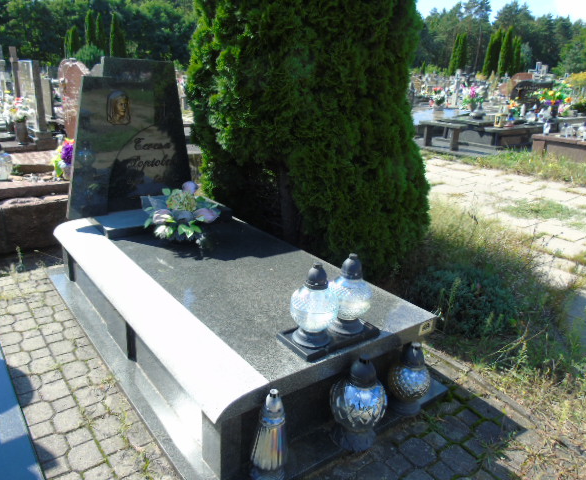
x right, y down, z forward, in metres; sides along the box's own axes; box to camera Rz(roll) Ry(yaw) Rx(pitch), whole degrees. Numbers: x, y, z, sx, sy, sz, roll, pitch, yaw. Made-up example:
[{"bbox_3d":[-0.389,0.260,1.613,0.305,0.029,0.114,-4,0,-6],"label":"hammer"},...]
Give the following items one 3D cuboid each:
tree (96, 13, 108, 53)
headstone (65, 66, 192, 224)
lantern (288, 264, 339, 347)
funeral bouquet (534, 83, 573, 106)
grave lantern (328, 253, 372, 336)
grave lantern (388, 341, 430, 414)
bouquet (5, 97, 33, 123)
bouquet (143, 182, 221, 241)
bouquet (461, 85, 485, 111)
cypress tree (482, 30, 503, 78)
[{"bbox_3d":[-12.430,-13.274,30.000,0.800,3.300,0.800,-10,23,-36],"label":"tree"},{"bbox_3d":[-1.084,-0.687,3.115,0.886,0.995,0.090,-10,23,-36],"label":"headstone"},{"bbox_3d":[0.078,0.226,1.665,0.173,0.301,0.173,3,18,-1],"label":"lantern"},{"bbox_3d":[5.205,-2.896,9.200,0.660,0.480,0.550,-10,23,-36],"label":"funeral bouquet"},{"bbox_3d":[0.219,0.199,1.759,0.170,0.310,0.170,3,18,-1],"label":"grave lantern"},{"bbox_3d":[0.482,0.552,1.861,0.184,0.305,0.184,-10,23,-36],"label":"grave lantern"},{"bbox_3d":[-2.959,-1.412,5.000,0.310,0.290,0.300,-10,23,-36],"label":"bouquet"},{"bbox_3d":[-0.692,-0.177,2.867,0.440,0.270,0.400,-10,23,-36],"label":"bouquet"},{"bbox_3d":[3.671,-2.898,9.400,0.460,0.520,0.440,-10,23,-36],"label":"bouquet"},{"bbox_3d":[13.313,-12.576,31.000,1.150,3.400,1.150,-10,23,-36],"label":"cypress tree"}]

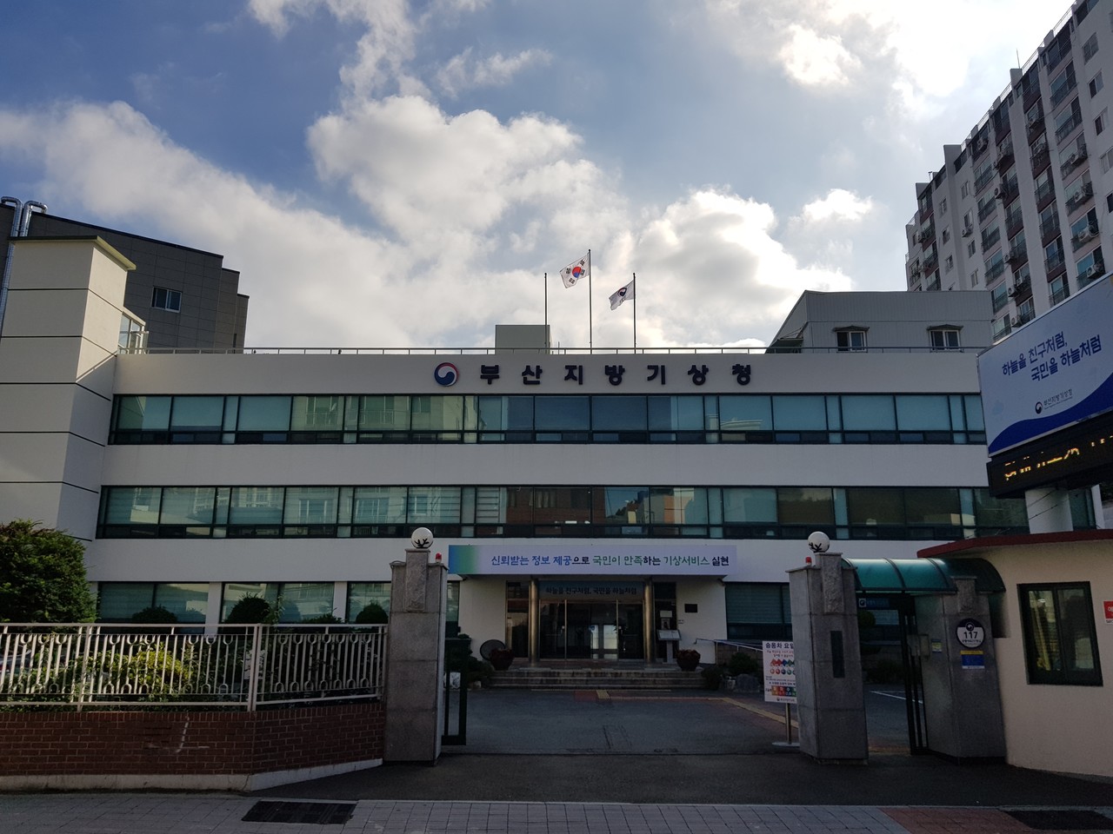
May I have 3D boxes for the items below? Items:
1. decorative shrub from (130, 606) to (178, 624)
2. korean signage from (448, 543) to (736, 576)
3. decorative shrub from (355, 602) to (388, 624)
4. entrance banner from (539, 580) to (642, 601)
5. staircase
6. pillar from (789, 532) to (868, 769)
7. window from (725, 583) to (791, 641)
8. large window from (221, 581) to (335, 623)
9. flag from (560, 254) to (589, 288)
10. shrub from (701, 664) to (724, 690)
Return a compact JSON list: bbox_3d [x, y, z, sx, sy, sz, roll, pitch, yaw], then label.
[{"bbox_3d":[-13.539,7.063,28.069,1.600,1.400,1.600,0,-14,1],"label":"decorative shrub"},{"bbox_3d":[1.174,4.685,27.561,9.467,1.048,0.060,0,-13,2],"label":"korean signage"},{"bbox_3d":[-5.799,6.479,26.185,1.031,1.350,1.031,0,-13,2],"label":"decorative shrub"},{"bbox_3d":[1.226,6.186,29.661,3.650,0.680,0.060,0,-14,1],"label":"entrance banner"},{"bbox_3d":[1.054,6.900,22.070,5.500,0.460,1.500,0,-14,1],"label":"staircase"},{"bbox_3d":[3.505,2.922,10.892,0.670,2.806,0.910,0,-13,0],"label":"pillar"},{"bbox_3d":[7.469,6.408,27.502,3.763,1.881,0.200,0,-13,2],"label":"window"},{"bbox_3d":[-9.329,6.481,27.975,3.819,1.927,0.200,0,-13,2],"label":"large window"},{"bbox_3d":[0.718,-5.562,31.762,1.106,1.362,0.350,0,-13,2],"label":"flag"},{"bbox_3d":[3.968,6.687,21.430,0.620,0.630,0.620,0,-14,1],"label":"shrub"}]

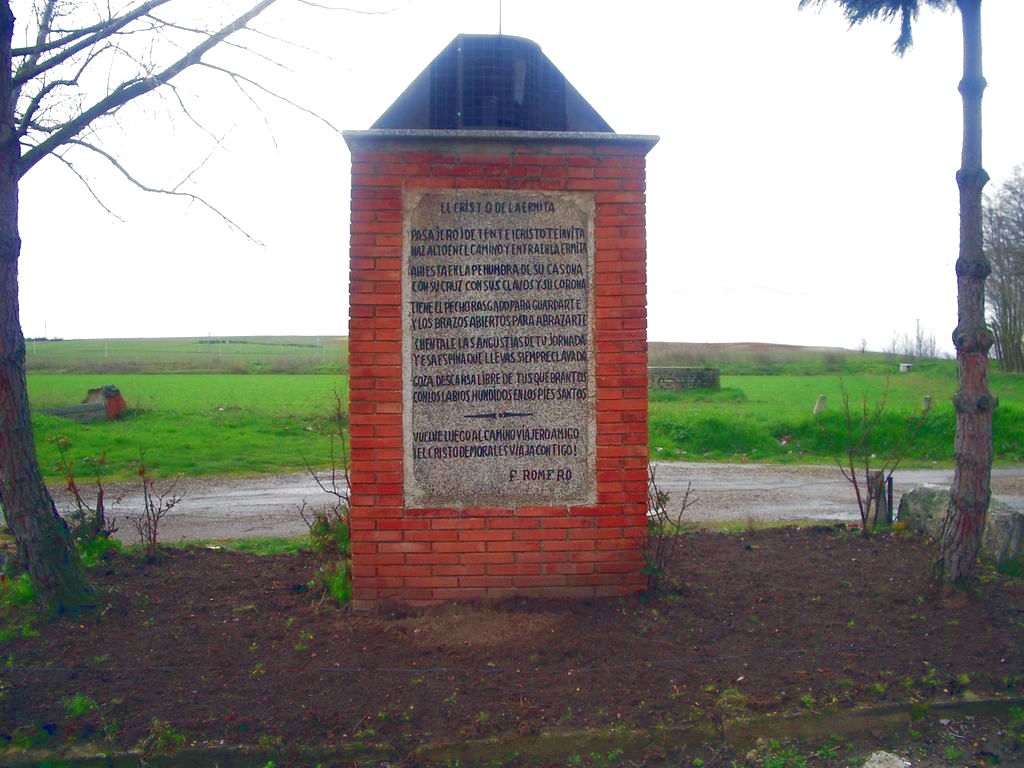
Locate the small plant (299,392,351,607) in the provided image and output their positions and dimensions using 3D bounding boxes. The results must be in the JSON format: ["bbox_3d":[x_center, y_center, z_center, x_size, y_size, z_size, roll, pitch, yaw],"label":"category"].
[{"bbox_3d":[-0.917,0.564,5.080,0.260,1.020,0.280,0,1,-5],"label":"small plant"}]

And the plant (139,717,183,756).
[{"bbox_3d":[-1.066,1.075,3.150,0.130,0.090,0.120,0,1,-5],"label":"plant"}]

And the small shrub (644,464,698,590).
[{"bbox_3d":[0.784,0.710,5.120,0.250,0.610,0.250,0,1,-5],"label":"small shrub"}]

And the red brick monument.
[{"bbox_3d":[-0.082,-0.337,5.355,1.480,2.750,0.900,0,1,-5],"label":"red brick monument"}]

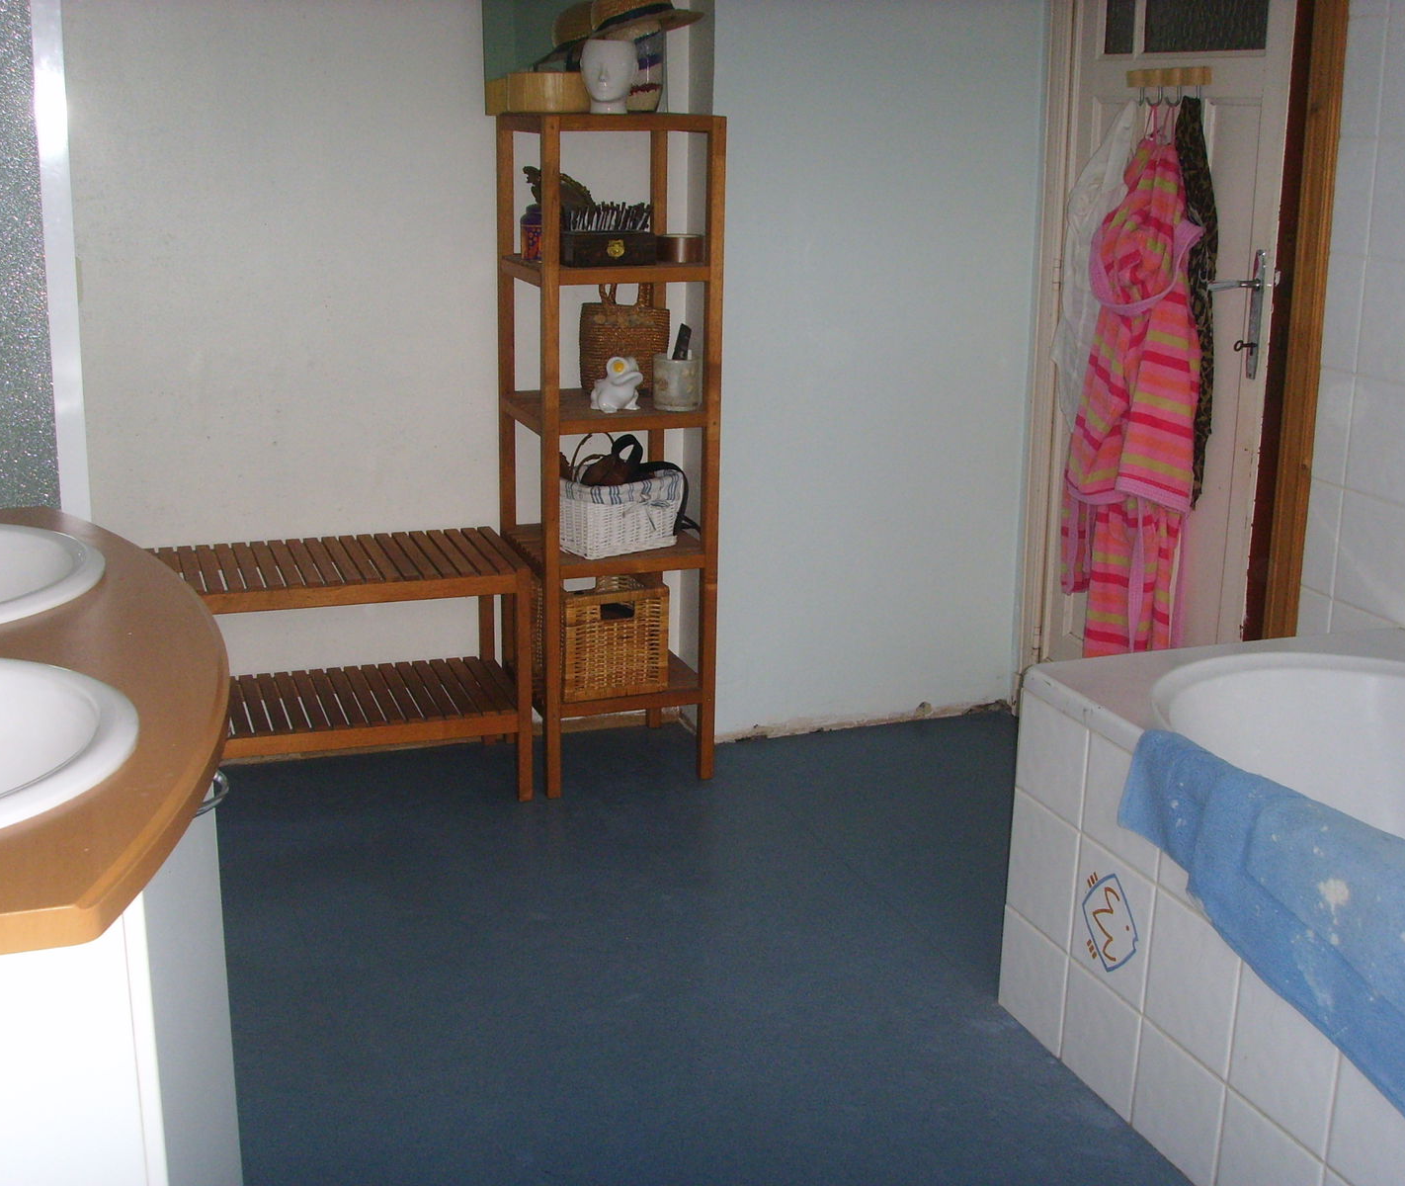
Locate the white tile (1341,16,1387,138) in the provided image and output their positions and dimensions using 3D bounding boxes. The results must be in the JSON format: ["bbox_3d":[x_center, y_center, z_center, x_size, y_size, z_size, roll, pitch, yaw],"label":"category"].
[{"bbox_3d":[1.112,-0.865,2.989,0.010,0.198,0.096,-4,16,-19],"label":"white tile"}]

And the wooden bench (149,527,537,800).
[{"bbox_3d":[-0.790,0.177,3.726,0.800,0.499,0.390,-4,16,-19],"label":"wooden bench"}]

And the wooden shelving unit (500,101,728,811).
[{"bbox_3d":[-0.205,-0.301,3.818,0.374,1.394,0.392,-4,16,-19],"label":"wooden shelving unit"}]

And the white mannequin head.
[{"bbox_3d":[-0.186,-1.030,3.554,0.116,0.142,0.145,3,15,6],"label":"white mannequin head"}]

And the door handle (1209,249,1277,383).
[{"bbox_3d":[0.995,-0.527,3.358,0.056,0.239,0.108,-4,16,-19],"label":"door handle"}]

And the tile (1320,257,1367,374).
[{"bbox_3d":[1.111,-0.483,3.077,0.010,0.199,0.092,-4,16,-19],"label":"tile"}]

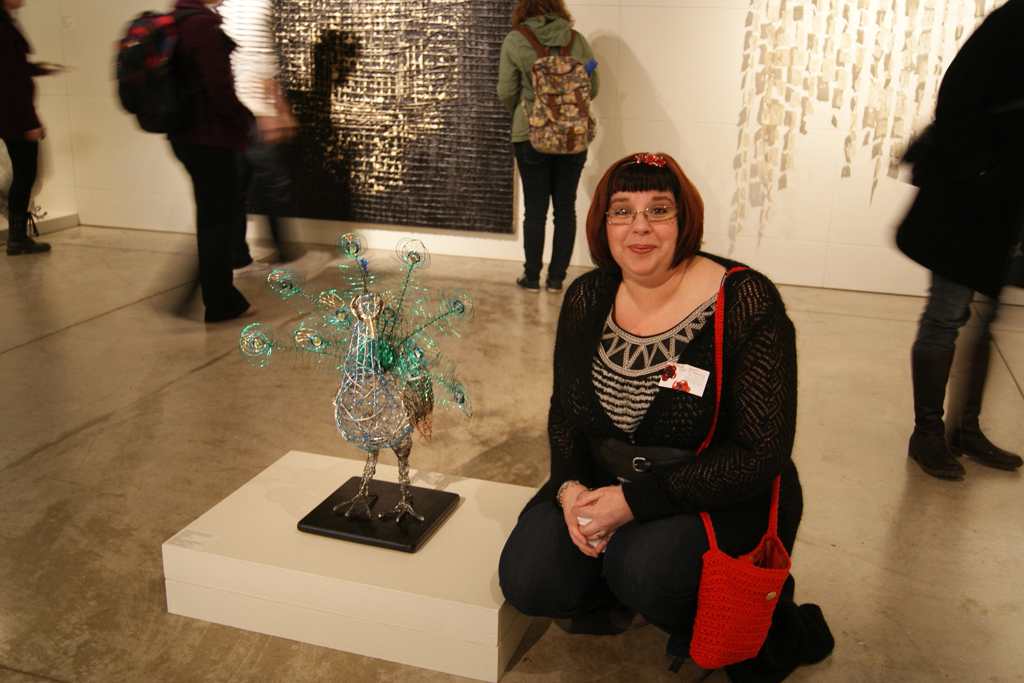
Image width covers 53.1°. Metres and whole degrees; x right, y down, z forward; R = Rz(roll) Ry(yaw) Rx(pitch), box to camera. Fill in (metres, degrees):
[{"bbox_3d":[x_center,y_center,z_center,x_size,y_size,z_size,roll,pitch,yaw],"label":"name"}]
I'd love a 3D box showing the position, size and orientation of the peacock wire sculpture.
[{"bbox_3d":[-0.361,0.080,2.481,0.610,0.685,0.300,7,18,16],"label":"peacock wire sculpture"}]

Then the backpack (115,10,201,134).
[{"bbox_3d":[-1.518,-1.151,4.372,0.240,0.490,0.320,-12,22,-38],"label":"backpack"}]

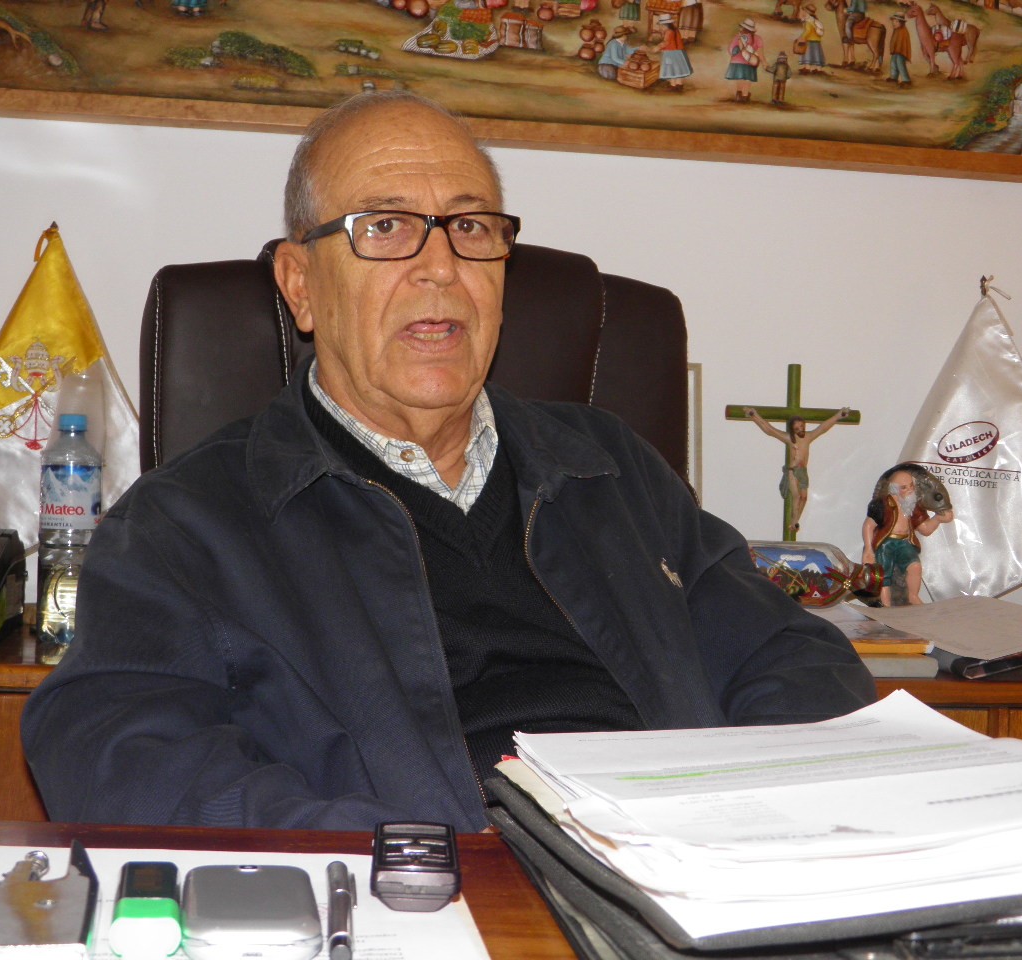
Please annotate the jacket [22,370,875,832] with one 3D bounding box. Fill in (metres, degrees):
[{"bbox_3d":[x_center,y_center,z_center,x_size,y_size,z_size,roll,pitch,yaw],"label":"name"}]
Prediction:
[{"bbox_3d":[-0.050,0.175,1.255,0.650,0.540,0.400,2,-2,-13],"label":"jacket"}]

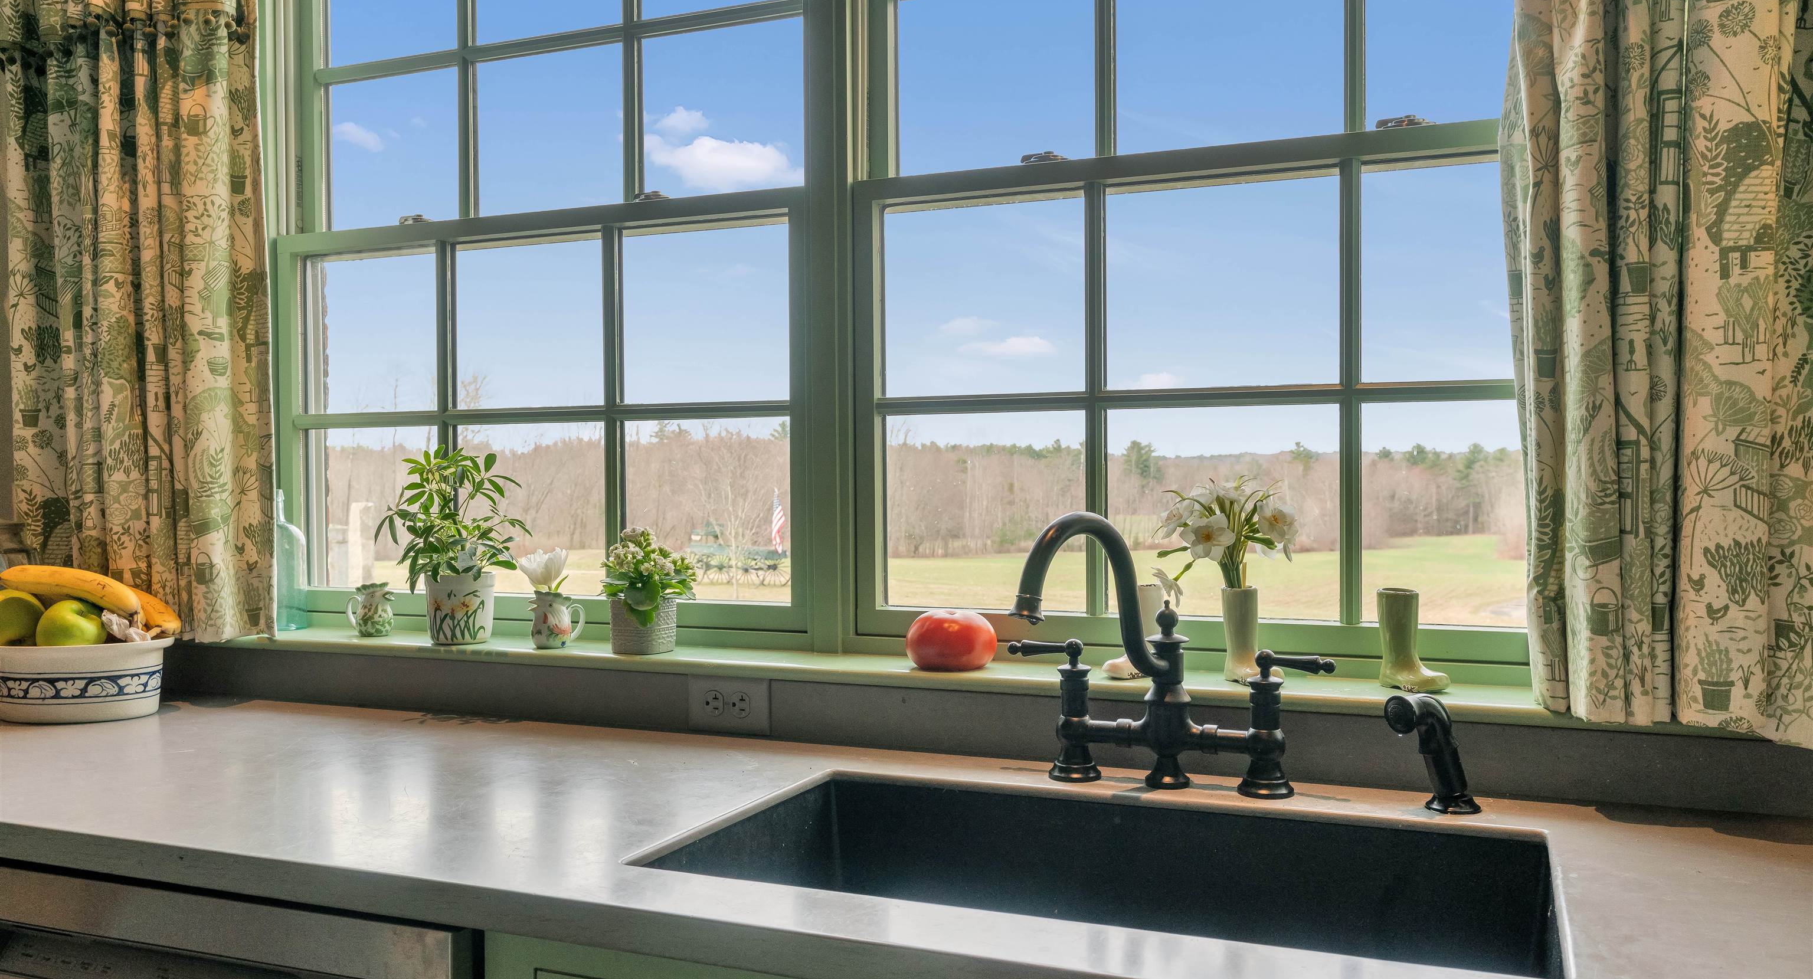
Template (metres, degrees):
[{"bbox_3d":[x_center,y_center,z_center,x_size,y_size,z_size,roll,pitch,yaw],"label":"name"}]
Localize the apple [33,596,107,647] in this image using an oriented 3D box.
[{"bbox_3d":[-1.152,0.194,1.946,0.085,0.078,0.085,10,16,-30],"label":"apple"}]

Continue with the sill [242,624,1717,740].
[{"bbox_3d":[-0.114,0.227,1.797,2.100,0.022,0.137,0,1,23],"label":"sill"}]

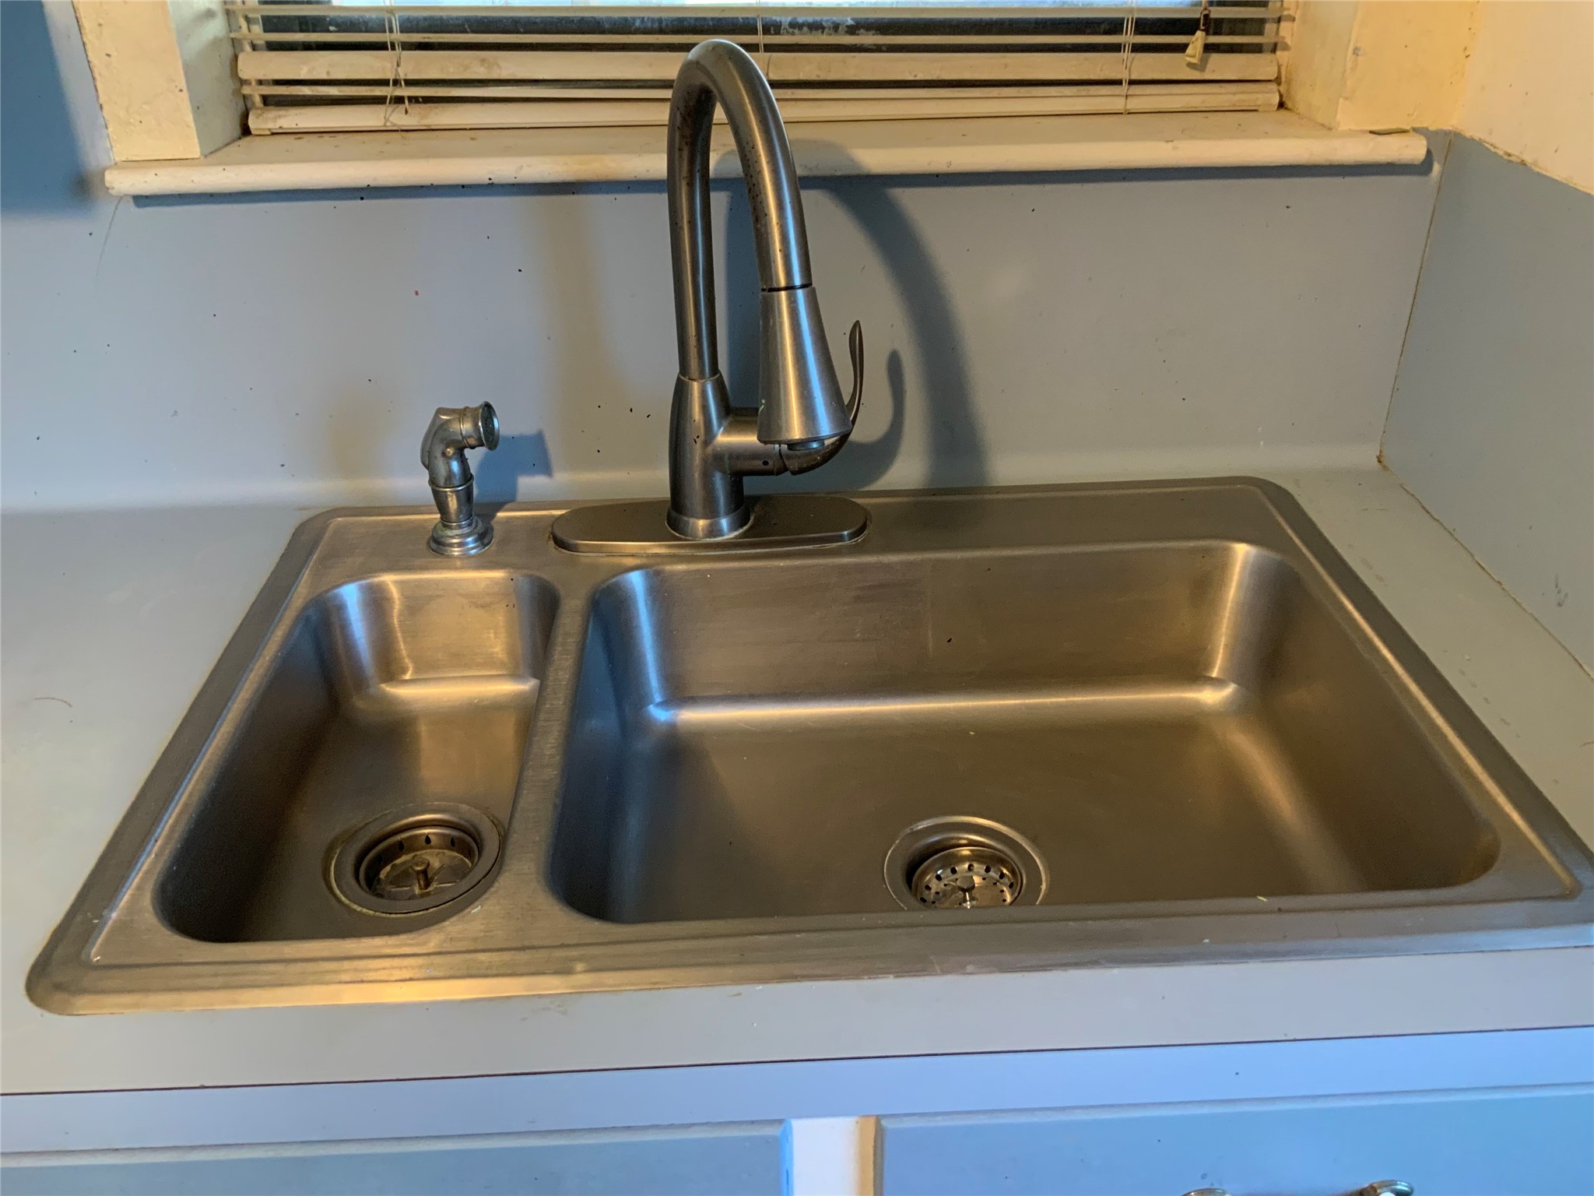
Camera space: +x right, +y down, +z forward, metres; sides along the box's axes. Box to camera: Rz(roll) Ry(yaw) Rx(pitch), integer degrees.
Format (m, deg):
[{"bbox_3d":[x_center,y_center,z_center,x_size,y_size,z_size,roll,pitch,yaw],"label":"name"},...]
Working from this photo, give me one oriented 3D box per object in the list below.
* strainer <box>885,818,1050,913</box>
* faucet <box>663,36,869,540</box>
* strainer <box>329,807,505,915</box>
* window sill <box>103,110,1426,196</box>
[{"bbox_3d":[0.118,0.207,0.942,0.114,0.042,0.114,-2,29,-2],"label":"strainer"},{"bbox_3d":[-0.007,-0.185,0.913,0.139,0.375,0.295,-10,30,-16],"label":"faucet"},{"bbox_3d":[-0.257,0.192,0.922,0.114,0.042,0.114,-2,29,-2],"label":"strainer"},{"bbox_3d":[-0.019,-0.354,1.050,0.982,0.023,0.130,-2,29,-2],"label":"window sill"}]

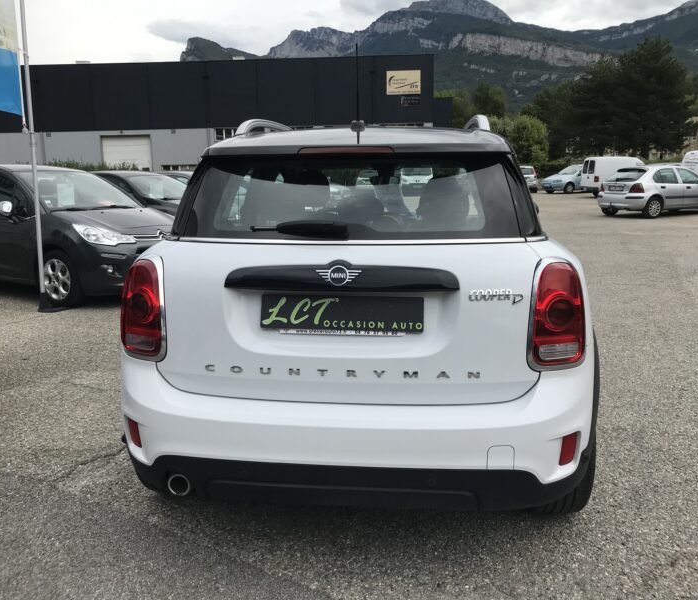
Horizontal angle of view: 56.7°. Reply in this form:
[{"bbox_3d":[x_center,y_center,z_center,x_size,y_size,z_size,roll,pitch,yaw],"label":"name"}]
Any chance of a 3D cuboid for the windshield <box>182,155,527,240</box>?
[{"bbox_3d":[-0.006,-0.344,2.138,1.152,0.330,0.128,1,-13,7],"label":"windshield"}]

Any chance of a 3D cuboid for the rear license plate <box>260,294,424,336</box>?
[{"bbox_3d":[-0.024,0.043,2.030,0.515,0.110,0.018,1,12,7],"label":"rear license plate"}]

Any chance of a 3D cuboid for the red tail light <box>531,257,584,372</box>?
[{"bbox_3d":[0.663,0.041,2.034,0.187,0.330,0.133,-3,12,-12],"label":"red tail light"}]

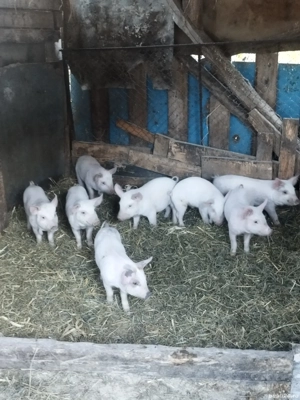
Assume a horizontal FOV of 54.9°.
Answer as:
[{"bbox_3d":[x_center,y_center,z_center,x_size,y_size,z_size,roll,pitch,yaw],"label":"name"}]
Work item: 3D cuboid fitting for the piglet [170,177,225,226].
[{"bbox_3d":[0.358,0.029,2.158,0.452,0.330,0.176,-1,21,-4],"label":"piglet"}]

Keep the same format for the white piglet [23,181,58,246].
[{"bbox_3d":[-0.726,0.104,1.922,0.199,0.360,0.562,-10,23,-25],"label":"white piglet"}]

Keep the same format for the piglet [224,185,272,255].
[{"bbox_3d":[0.625,0.131,1.841,0.232,0.369,0.548,1,21,3],"label":"piglet"}]

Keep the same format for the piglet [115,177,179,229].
[{"bbox_3d":[0.003,0.039,2.099,0.573,0.356,0.214,-16,26,-35],"label":"piglet"}]

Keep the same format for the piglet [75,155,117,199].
[{"bbox_3d":[-0.553,-0.219,2.793,0.198,0.339,0.540,-16,26,-35],"label":"piglet"}]

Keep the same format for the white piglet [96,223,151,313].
[{"bbox_3d":[-0.152,0.323,1.372,0.218,0.347,0.533,-7,22,-19],"label":"white piglet"}]

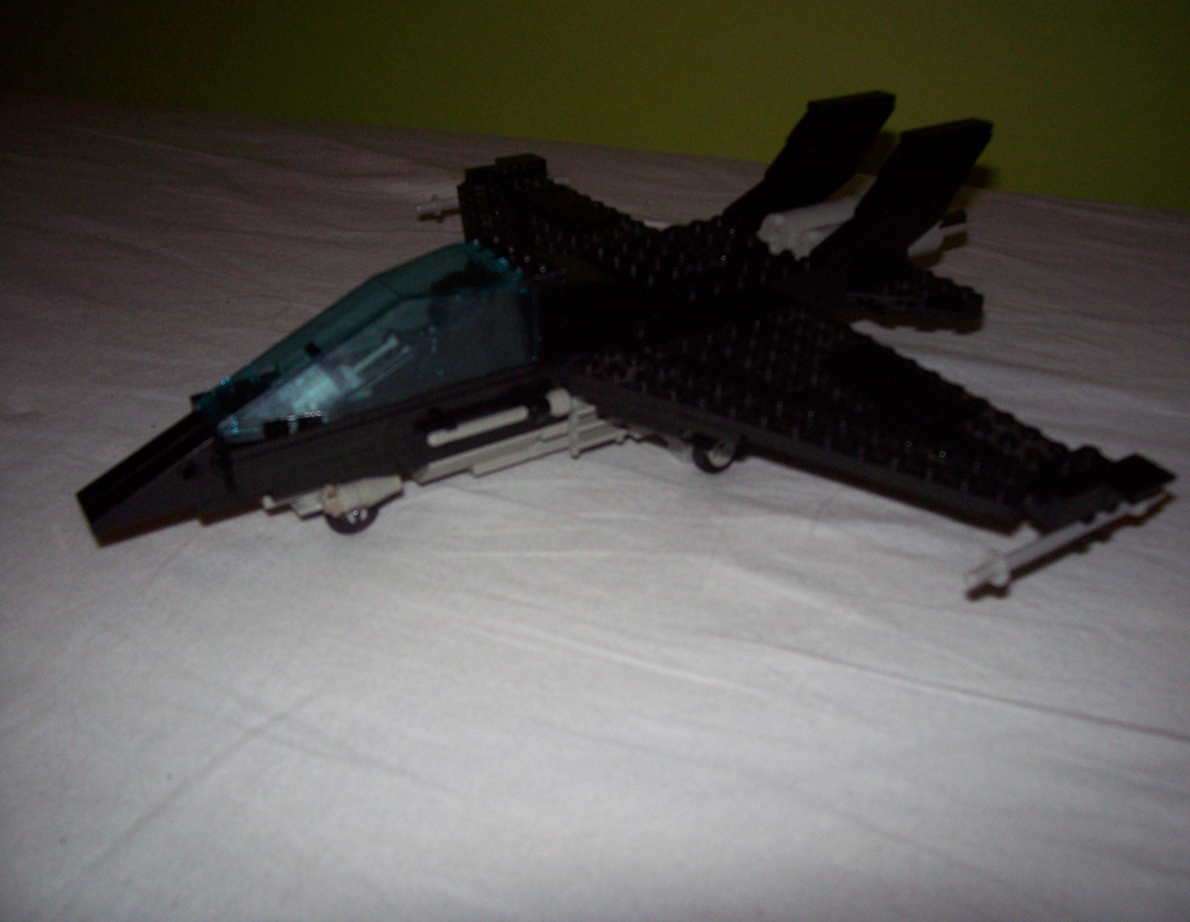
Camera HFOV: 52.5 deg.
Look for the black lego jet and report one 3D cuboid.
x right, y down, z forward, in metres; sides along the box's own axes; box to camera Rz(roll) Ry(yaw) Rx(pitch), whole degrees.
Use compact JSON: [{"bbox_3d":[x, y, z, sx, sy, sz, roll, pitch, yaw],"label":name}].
[{"bbox_3d":[-0.007,-0.038,0.330,0.262,0.082,0.273,-19,37,-27],"label":"black lego jet"}]

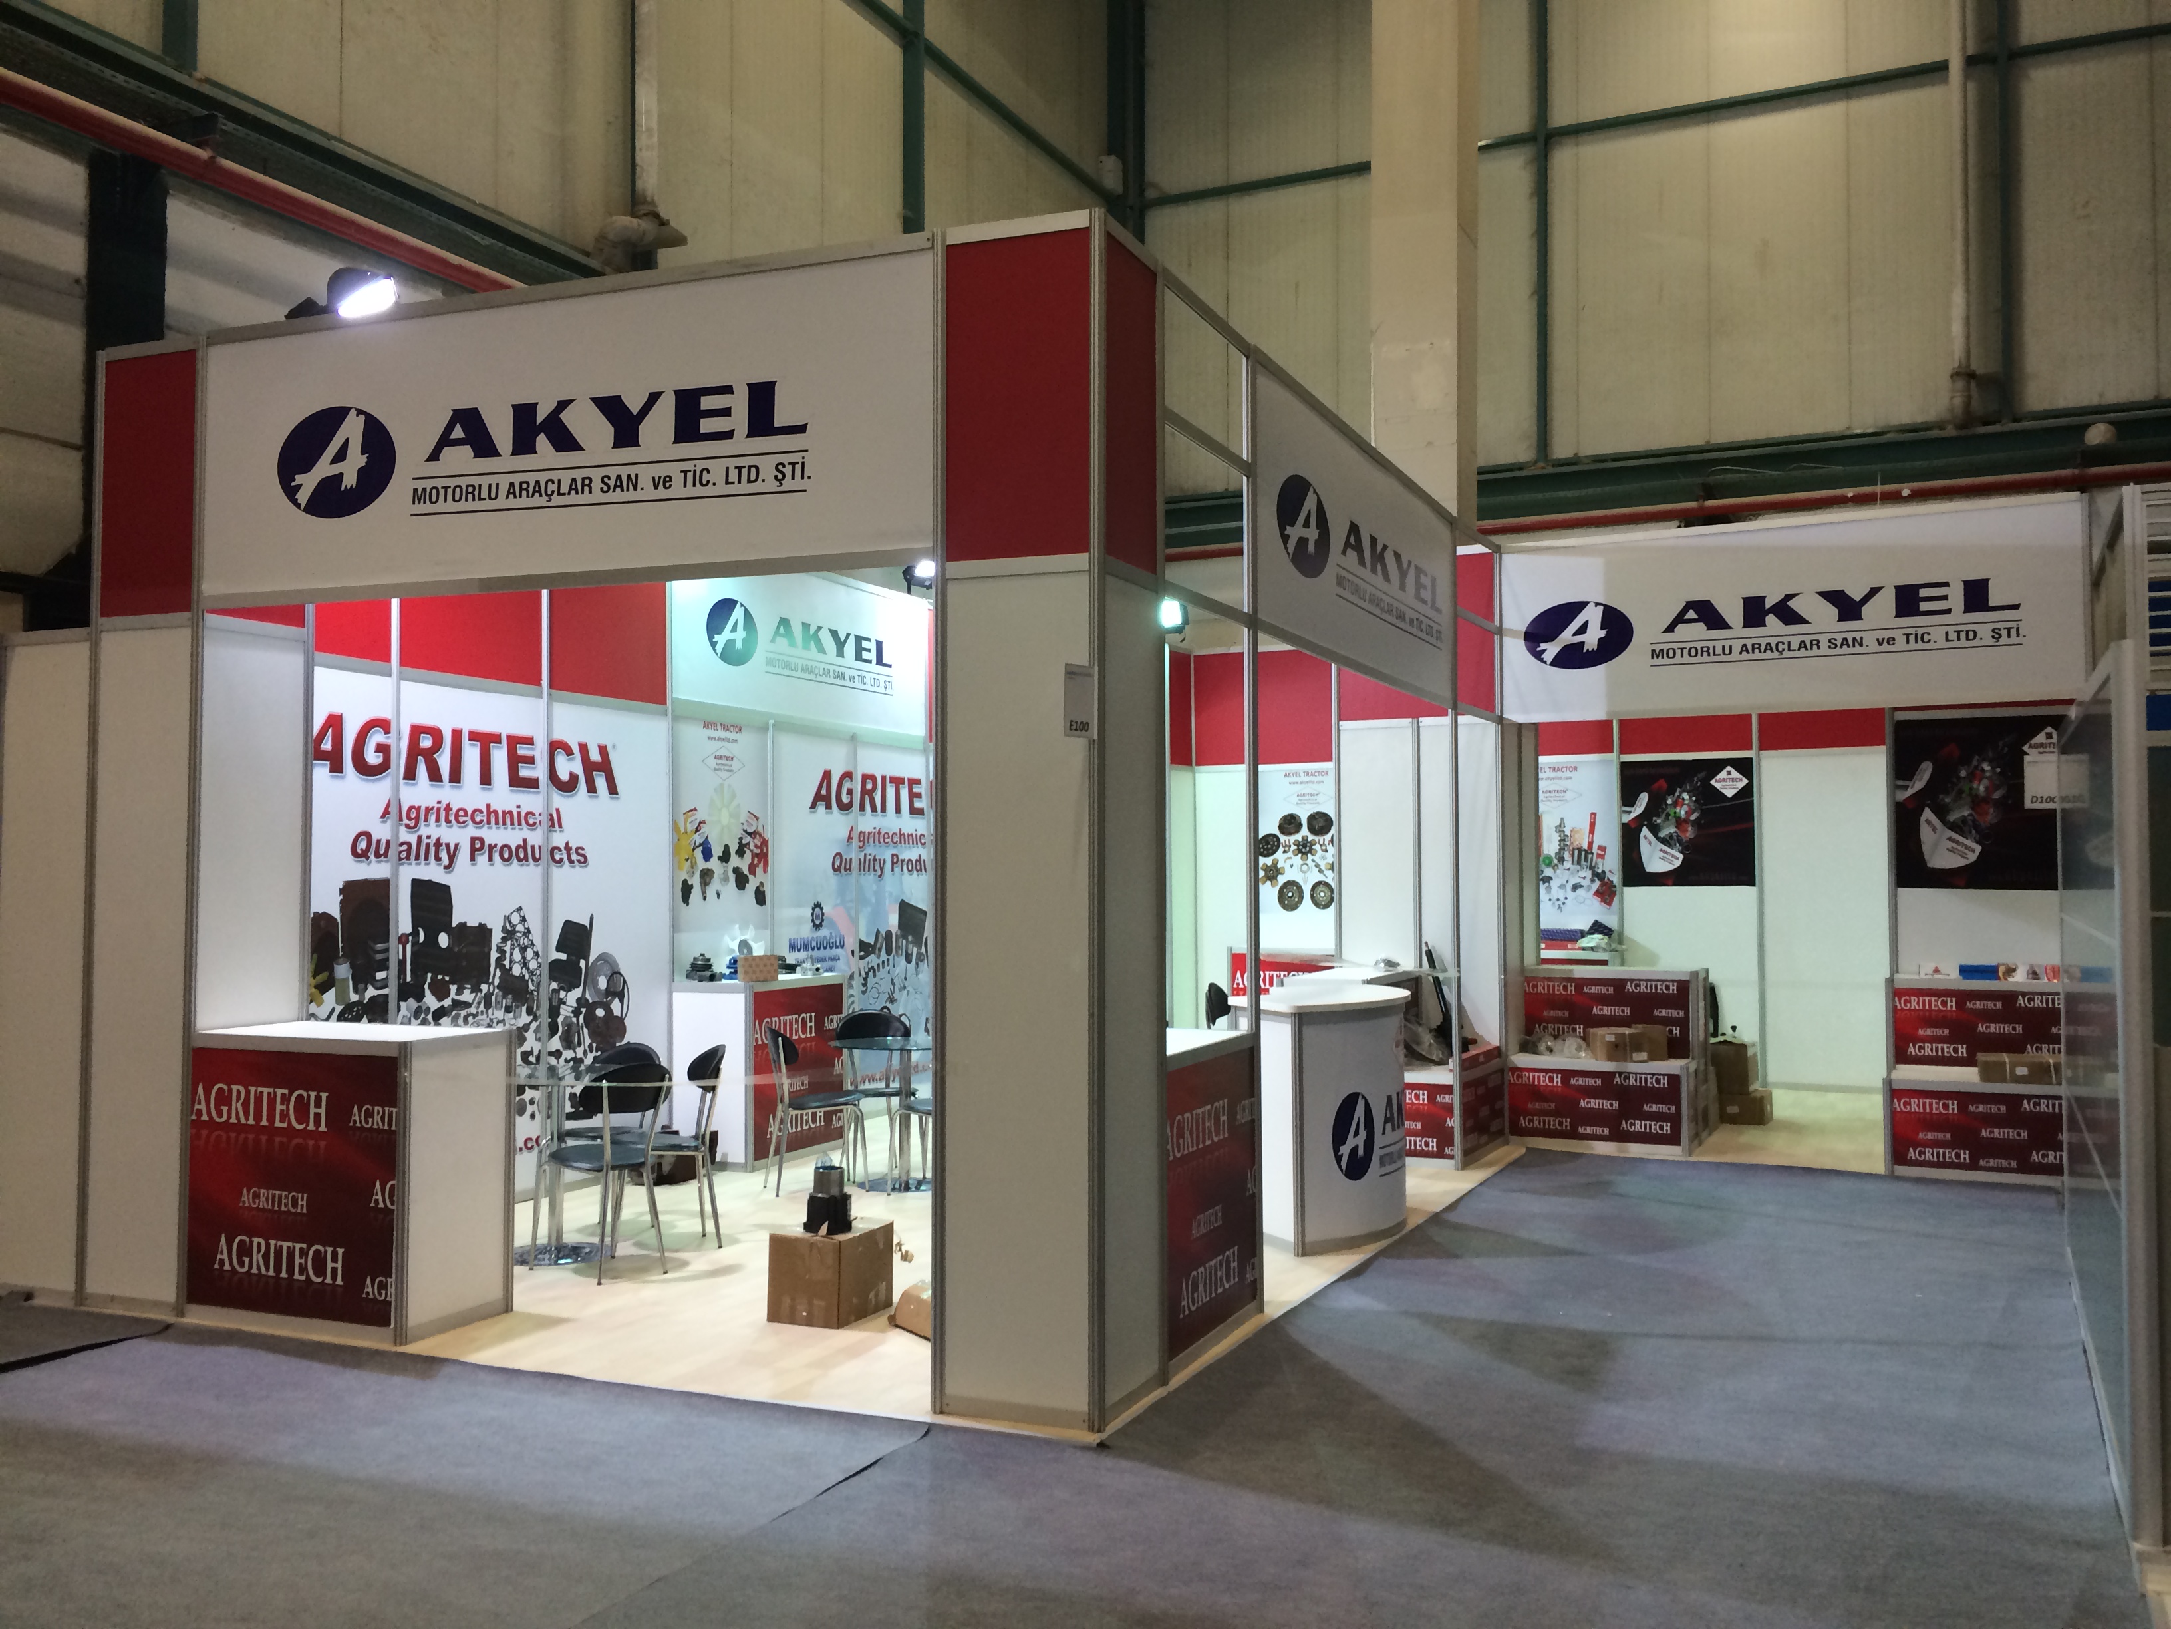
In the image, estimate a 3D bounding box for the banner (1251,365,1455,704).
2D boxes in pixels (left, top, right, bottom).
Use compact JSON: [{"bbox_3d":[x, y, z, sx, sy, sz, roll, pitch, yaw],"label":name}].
[{"bbox_3d":[1.294,-1.119,8.385,0.040,1.000,3.500,-1,-2,23],"label":"banner"}]

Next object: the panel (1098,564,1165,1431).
[{"bbox_3d":[0.130,0.516,5.548,0.040,2.430,0.480,-1,-2,23],"label":"panel"}]

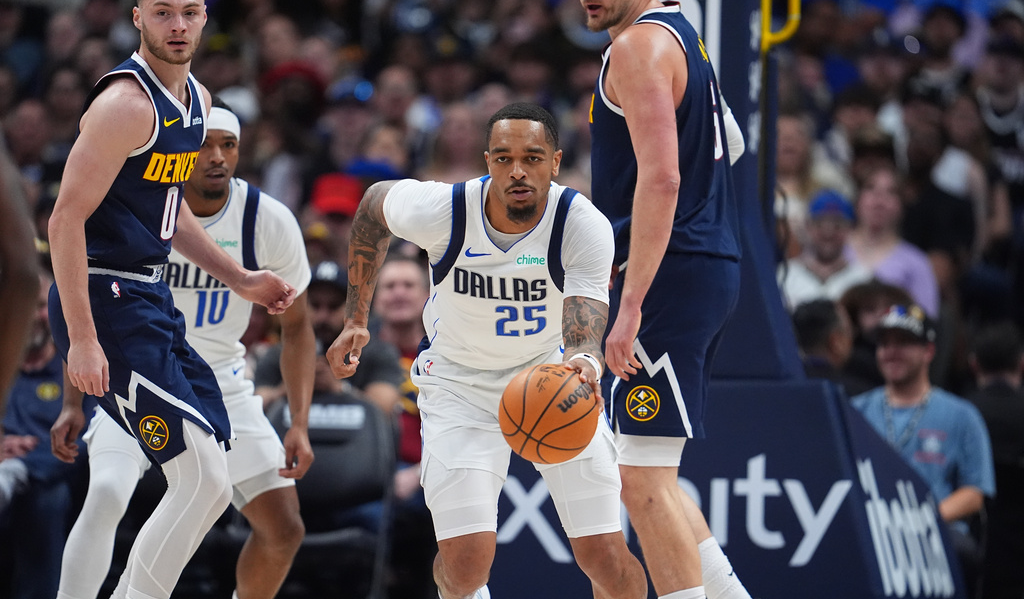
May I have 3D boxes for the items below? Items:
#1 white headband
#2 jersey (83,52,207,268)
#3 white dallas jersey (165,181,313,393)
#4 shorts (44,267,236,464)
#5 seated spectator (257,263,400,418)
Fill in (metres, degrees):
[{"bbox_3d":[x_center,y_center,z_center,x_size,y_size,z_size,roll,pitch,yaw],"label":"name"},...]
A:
[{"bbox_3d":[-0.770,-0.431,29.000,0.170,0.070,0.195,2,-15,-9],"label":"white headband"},{"bbox_3d":[-0.896,-0.338,27.900,0.290,0.550,0.390,14,6,33],"label":"jersey"},{"bbox_3d":[-0.768,-0.038,28.800,0.520,0.560,0.320,0,21,5],"label":"white dallas jersey"},{"bbox_3d":[-0.912,0.171,27.850,0.410,0.480,0.430,-1,-1,38],"label":"shorts"},{"bbox_3d":[-0.619,0.465,38.600,0.530,1.200,0.750,0,-1,9],"label":"seated spectator"}]

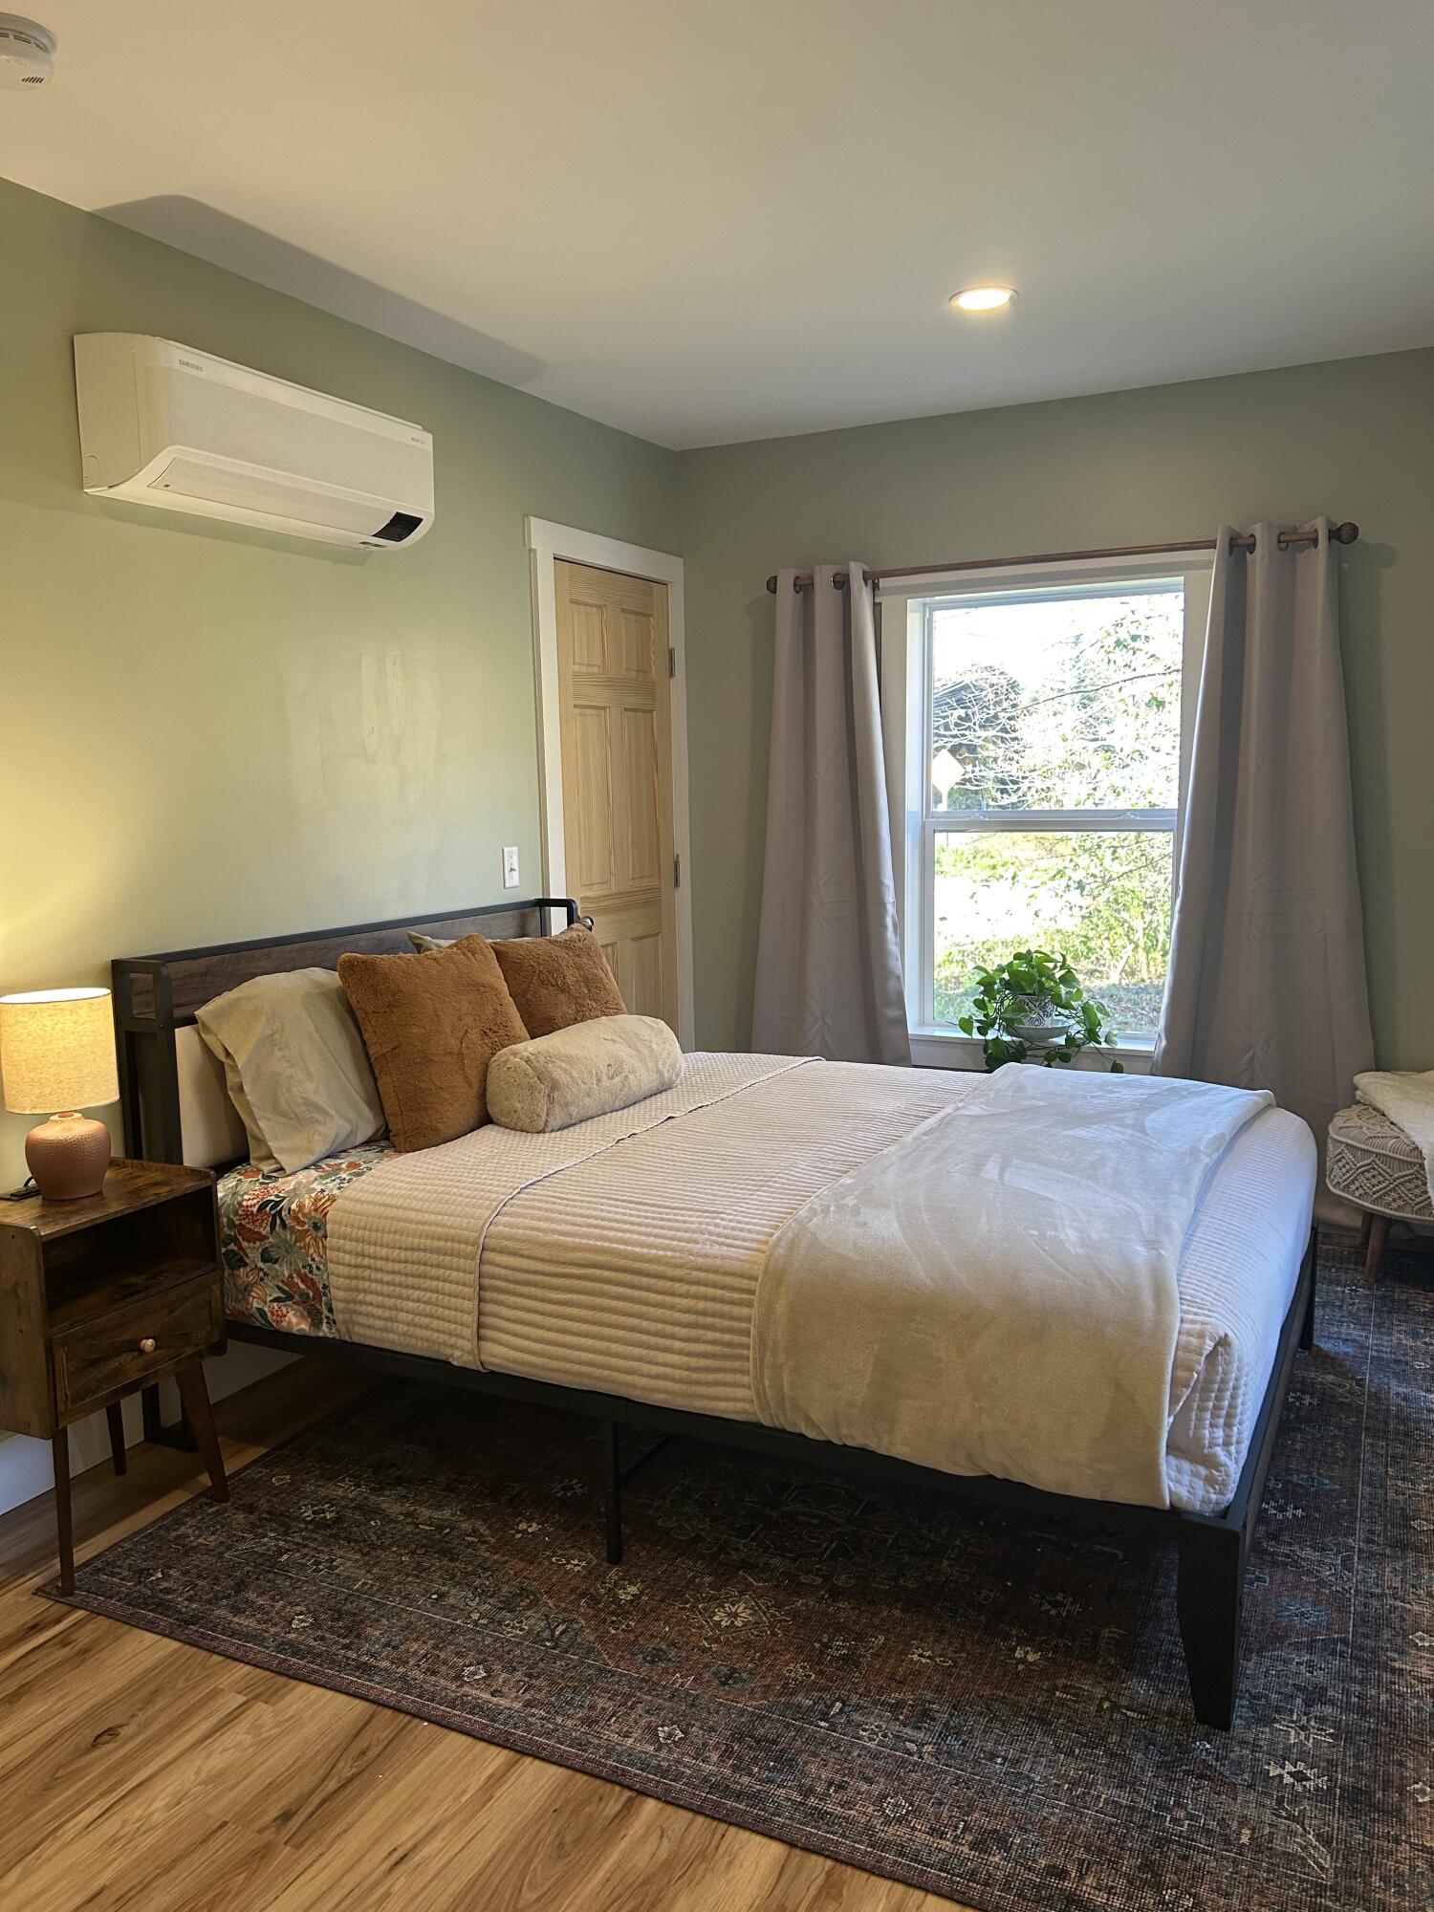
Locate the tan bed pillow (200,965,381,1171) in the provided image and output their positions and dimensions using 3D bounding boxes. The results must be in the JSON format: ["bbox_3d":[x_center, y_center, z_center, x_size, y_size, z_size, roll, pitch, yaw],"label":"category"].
[{"bbox_3d":[-0.806,0.221,3.175,0.170,0.415,0.650,-26,-5,28],"label":"tan bed pillow"}]

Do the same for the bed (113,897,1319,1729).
[{"bbox_3d":[0.105,0.477,3.183,2.200,1.034,1.530,3,8,27],"label":"bed"}]

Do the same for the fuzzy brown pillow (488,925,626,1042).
[{"bbox_3d":[-0.364,0.126,3.784,0.150,0.435,0.445,-29,-8,29],"label":"fuzzy brown pillow"}]

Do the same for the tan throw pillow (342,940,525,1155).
[{"bbox_3d":[-0.609,0.181,3.237,0.160,0.435,0.450,-23,-6,33],"label":"tan throw pillow"}]

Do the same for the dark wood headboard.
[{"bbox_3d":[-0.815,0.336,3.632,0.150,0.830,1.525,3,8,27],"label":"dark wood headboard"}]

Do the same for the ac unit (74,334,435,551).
[{"bbox_3d":[-0.969,-1.109,3.136,0.215,0.297,0.825,3,8,27],"label":"ac unit"}]

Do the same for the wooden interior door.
[{"bbox_3d":[-0.321,-0.221,4.743,0.045,2.030,0.705,3,8,27],"label":"wooden interior door"}]

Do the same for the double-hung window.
[{"bbox_3d":[1.021,-0.436,4.543,1.060,1.540,0.120,3,8,27],"label":"double-hung window"}]

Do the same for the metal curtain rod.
[{"bbox_3d":[0.954,-1.195,4.340,1.810,0.063,0.080,3,8,27],"label":"metal curtain rod"}]

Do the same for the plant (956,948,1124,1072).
[{"bbox_3d":[1.021,0.175,4.533,0.520,0.400,0.360,3,8,27],"label":"plant"}]

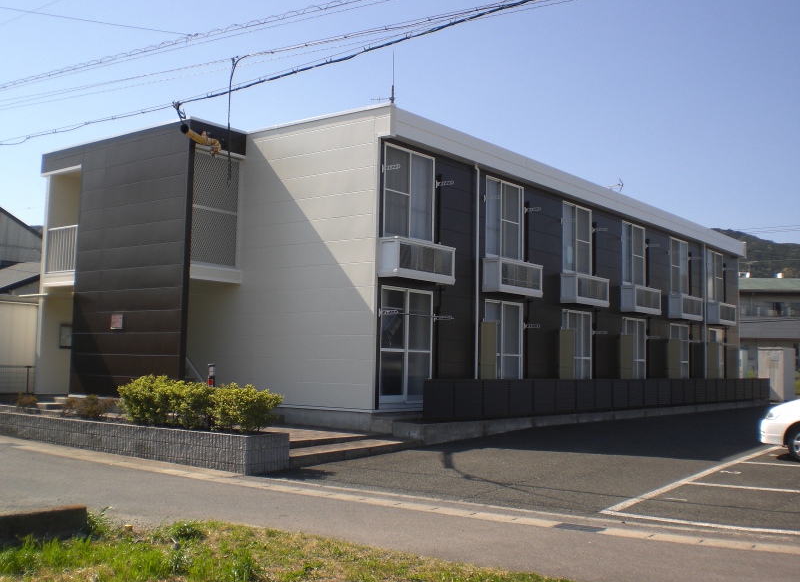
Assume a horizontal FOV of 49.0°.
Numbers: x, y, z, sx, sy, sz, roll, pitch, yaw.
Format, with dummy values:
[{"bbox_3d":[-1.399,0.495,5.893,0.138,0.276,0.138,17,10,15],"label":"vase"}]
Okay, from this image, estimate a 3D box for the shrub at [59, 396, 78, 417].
[{"bbox_3d":[-6.341,2.224,16.796,0.444,0.373,0.413,-2,-6,38],"label":"shrub"}]

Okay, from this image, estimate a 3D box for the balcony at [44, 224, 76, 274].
[{"bbox_3d":[-7.857,-0.943,20.417,1.210,1.068,0.071,-2,-6,38],"label":"balcony"}]

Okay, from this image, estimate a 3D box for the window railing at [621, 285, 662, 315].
[{"bbox_3d":[7.055,0.290,25.600,0.437,0.741,1.895,-2,-6,38],"label":"window railing"}]

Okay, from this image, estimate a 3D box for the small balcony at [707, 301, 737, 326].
[{"bbox_3d":[11.457,0.843,31.215,0.437,0.741,1.895,-2,-6,38],"label":"small balcony"}]

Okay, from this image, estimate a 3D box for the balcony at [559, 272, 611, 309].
[{"bbox_3d":[4.817,0.008,22.747,0.437,0.741,1.895,-2,-6,38],"label":"balcony"}]

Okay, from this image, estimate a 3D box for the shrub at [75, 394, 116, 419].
[{"bbox_3d":[-5.665,2.156,16.273,0.786,0.464,0.625,-2,-6,38],"label":"shrub"}]

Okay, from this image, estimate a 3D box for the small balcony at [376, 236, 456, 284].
[{"bbox_3d":[0.362,-0.552,17.066,0.437,0.741,1.895,-2,-6,38],"label":"small balcony"}]

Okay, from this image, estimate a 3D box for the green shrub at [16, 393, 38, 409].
[{"bbox_3d":[-7.532,2.254,17.727,0.504,0.363,0.454,-2,-6,38],"label":"green shrub"}]

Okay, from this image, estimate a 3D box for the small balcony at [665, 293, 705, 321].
[{"bbox_3d":[9.260,0.567,28.413,0.437,0.741,1.895,-2,-6,38],"label":"small balcony"}]

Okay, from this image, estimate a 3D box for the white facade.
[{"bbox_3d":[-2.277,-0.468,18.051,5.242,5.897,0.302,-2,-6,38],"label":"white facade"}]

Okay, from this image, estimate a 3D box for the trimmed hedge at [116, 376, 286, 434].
[{"bbox_3d":[-3.397,1.880,14.522,3.478,0.837,0.857,-2,-6,38],"label":"trimmed hedge"}]

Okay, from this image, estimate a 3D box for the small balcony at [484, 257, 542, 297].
[{"bbox_3d":[2.587,-0.272,19.902,0.437,0.741,1.895,-2,-6,38],"label":"small balcony"}]

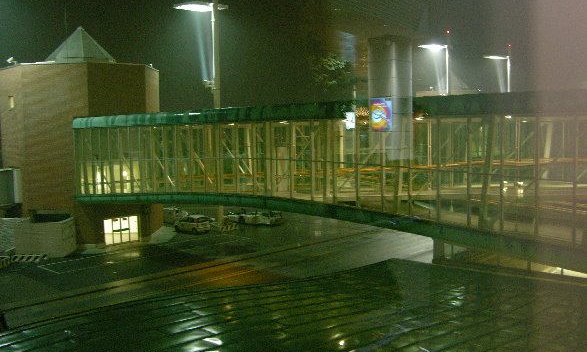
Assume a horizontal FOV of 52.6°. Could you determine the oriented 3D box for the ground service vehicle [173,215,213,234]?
[{"bbox_3d":[-9.743,4.642,57.307,4.000,1.480,1.680,3,6,42],"label":"ground service vehicle"}]

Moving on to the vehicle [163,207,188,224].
[{"bbox_3d":[-13.028,4.106,62.592,4.300,1.800,1.750,3,6,42],"label":"vehicle"}]

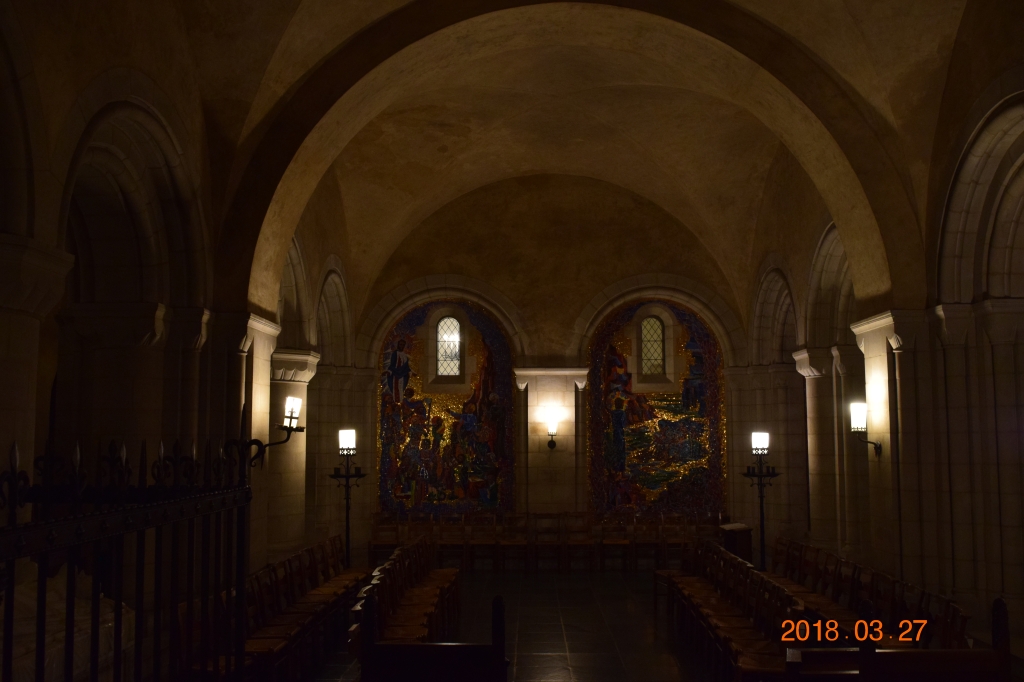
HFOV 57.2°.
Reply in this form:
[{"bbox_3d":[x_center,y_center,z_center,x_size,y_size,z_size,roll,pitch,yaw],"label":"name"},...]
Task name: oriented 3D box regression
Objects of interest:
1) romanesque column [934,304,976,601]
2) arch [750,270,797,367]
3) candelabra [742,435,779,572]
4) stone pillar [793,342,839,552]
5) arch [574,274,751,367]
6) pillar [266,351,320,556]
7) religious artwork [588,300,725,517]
[{"bbox_3d":[3.829,0.953,8.122,0.260,2.546,0.260,0,-6,1],"label":"romanesque column"},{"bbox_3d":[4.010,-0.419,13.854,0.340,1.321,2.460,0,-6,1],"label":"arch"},{"bbox_3d":[3.351,2.240,12.643,0.483,2.005,0.483,0,-6,1],"label":"candelabra"},{"bbox_3d":[3.951,1.378,12.178,0.400,2.582,0.520,0,-6,1],"label":"stone pillar"},{"bbox_3d":[2.189,-0.272,14.125,2.573,1.404,0.420,0,-6,1],"label":"arch"},{"bbox_3d":[-2.585,1.610,11.091,0.590,2.974,0.500,0,-6,1],"label":"pillar"},{"bbox_3d":[2.322,1.116,15.171,2.220,3.582,0.120,0,-6,1],"label":"religious artwork"}]

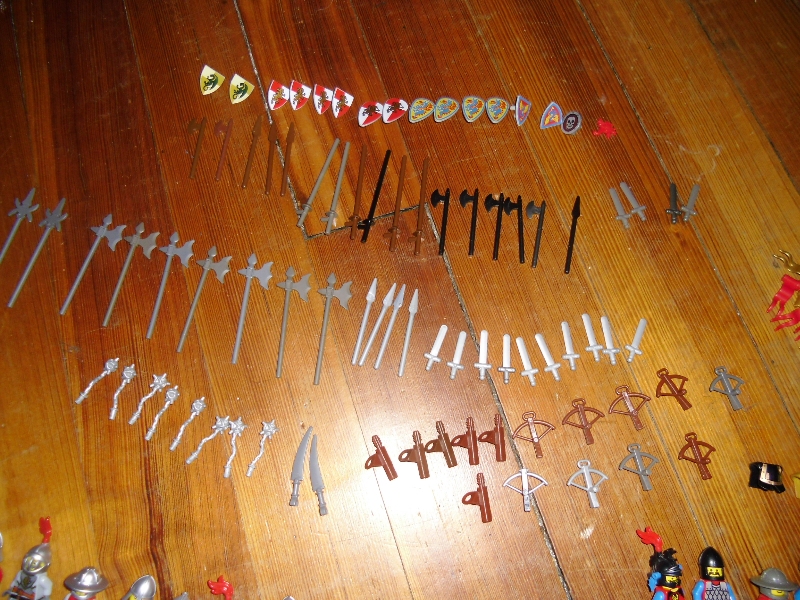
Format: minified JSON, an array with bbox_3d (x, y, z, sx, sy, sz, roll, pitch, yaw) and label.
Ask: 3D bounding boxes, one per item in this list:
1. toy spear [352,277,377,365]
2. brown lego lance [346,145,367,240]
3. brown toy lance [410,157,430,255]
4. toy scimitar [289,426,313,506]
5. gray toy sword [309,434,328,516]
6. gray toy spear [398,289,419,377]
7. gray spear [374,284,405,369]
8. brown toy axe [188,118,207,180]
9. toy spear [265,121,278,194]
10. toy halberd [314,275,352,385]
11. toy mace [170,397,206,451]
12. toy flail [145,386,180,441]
[{"bbox_3d":[-0.021,0.013,0.387,0.006,0.004,0.059,11,70,4],"label":"toy spear"},{"bbox_3d":[-0.029,-0.073,0.417,0.011,0.008,0.072,5,70,1],"label":"brown lego lance"},{"bbox_3d":[0.014,-0.064,0.418,0.011,0.008,0.075,1,67,12],"label":"brown toy lance"},{"bbox_3d":[-0.057,0.095,0.360,0.007,0.004,0.046,8,70,2],"label":"toy scimitar"},{"bbox_3d":[-0.047,0.099,0.355,0.007,0.004,0.045,-10,70,-4],"label":"gray toy sword"},{"bbox_3d":[0.006,0.020,0.384,0.006,0.004,0.057,10,71,3],"label":"gray toy spear"},{"bbox_3d":[-0.005,0.016,0.385,0.006,0.004,0.057,17,72,5],"label":"gray spear"},{"bbox_3d":[-0.143,-0.105,0.430,0.012,0.004,0.050,4,70,1],"label":"brown toy axe"},{"bbox_3d":[-0.088,-0.098,0.430,0.006,0.003,0.059,0,70,0],"label":"toy spear"},{"bbox_3d":[-0.043,0.017,0.385,0.022,0.004,0.073,5,70,2],"label":"toy halberd"},{"bbox_3d":[-0.125,0.072,0.366,0.009,0.007,0.034,29,73,9],"label":"toy mace"},{"bbox_3d":[-0.138,0.066,0.363,0.007,0.011,0.034,22,72,6],"label":"toy flail"}]

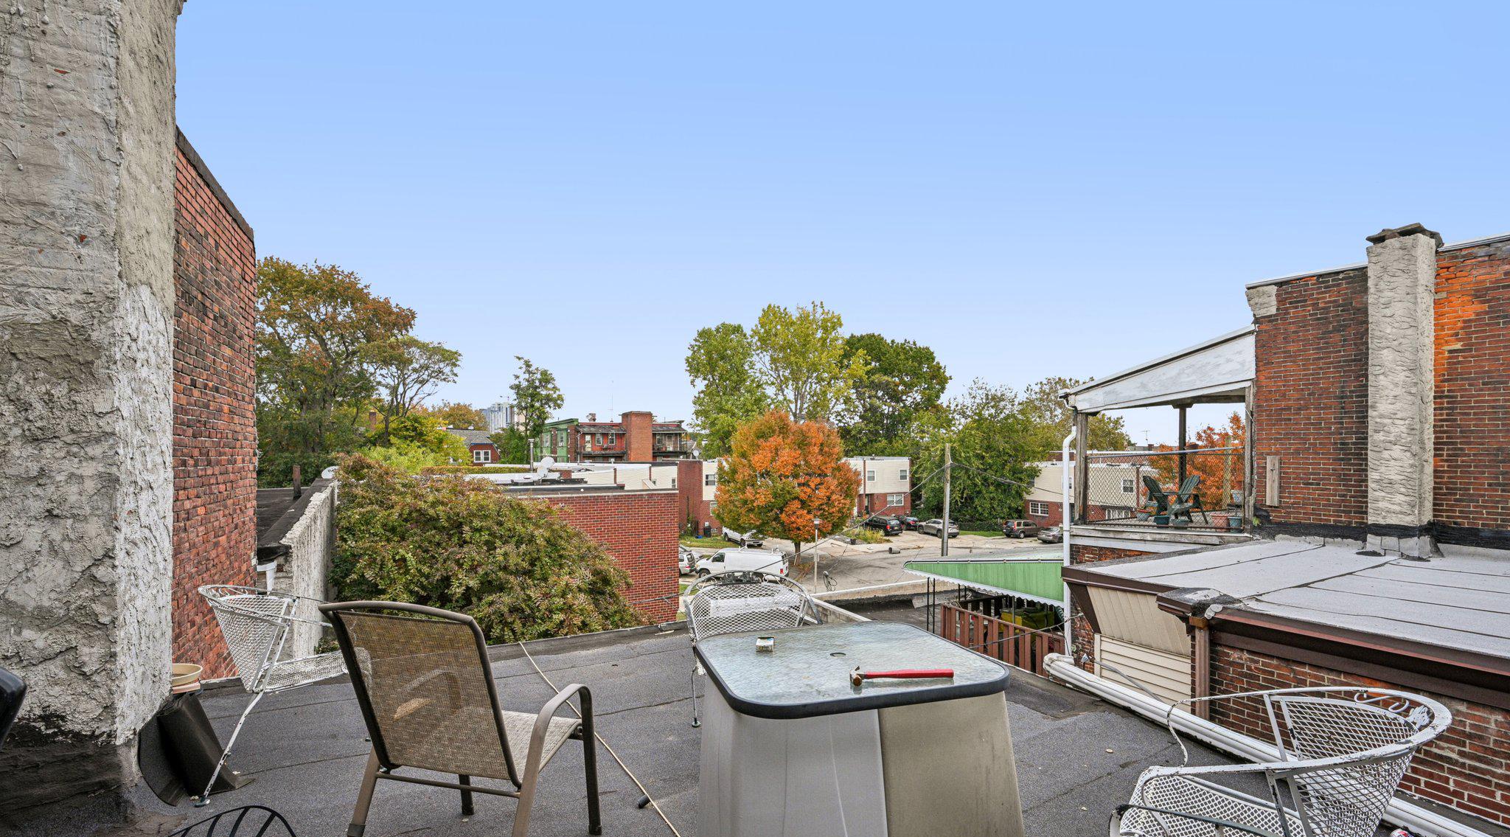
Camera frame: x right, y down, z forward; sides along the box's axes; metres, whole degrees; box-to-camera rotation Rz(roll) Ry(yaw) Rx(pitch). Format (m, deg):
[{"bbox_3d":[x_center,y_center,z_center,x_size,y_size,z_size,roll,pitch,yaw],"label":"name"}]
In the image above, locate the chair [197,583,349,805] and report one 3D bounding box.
[{"bbox_3d":[-1.990,1.105,2.920,0.630,0.800,0.600,1,-3,-24],"label":"chair"}]

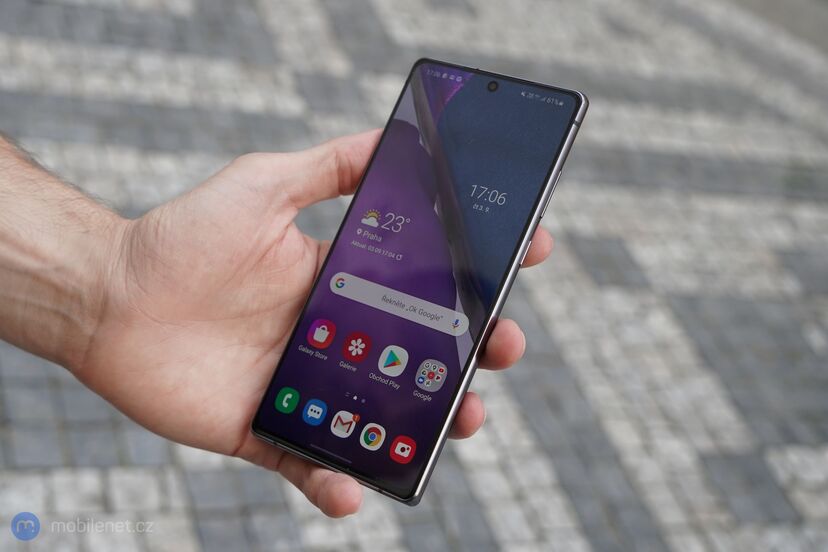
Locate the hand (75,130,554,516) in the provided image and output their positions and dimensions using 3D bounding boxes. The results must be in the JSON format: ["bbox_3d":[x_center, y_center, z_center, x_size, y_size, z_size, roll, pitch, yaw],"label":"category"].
[{"bbox_3d":[-0.044,0.013,0.379,0.192,0.072,0.140,3,74,18],"label":"hand"}]

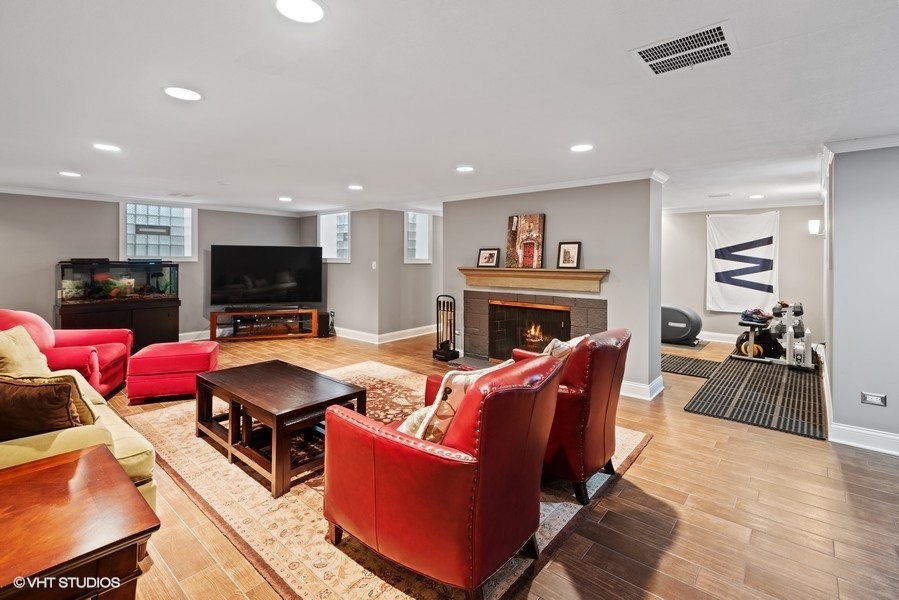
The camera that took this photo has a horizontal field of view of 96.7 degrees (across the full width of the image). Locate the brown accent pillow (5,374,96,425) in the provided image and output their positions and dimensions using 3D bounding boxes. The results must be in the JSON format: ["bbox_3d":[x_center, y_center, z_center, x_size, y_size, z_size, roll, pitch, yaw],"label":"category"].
[{"bbox_3d":[-2.020,0.553,1.950,0.180,0.300,0.430,5,7,44],"label":"brown accent pillow"}]

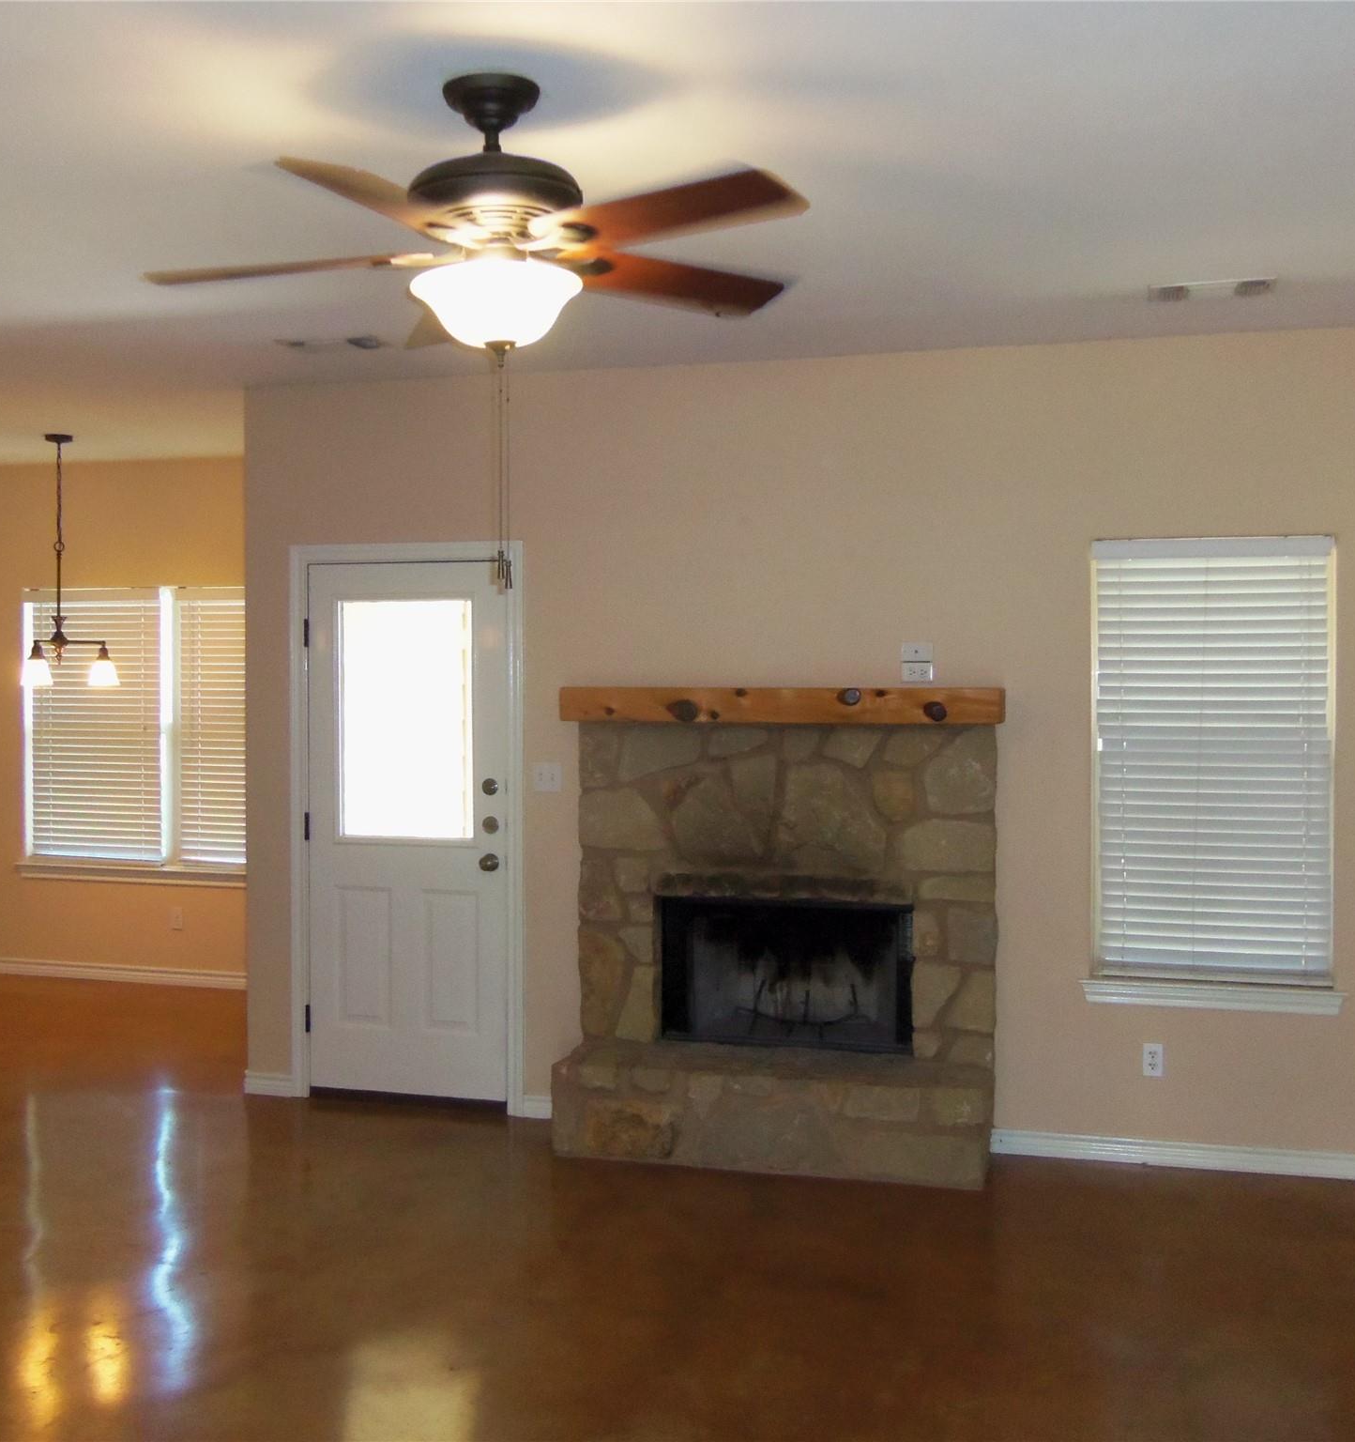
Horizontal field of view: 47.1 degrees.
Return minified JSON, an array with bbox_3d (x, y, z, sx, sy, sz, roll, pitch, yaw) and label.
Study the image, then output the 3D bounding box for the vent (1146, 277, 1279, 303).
[{"bbox_3d":[1.524,-1.228,4.449,0.350,0.018,0.180,1,2,16],"label":"vent"}]

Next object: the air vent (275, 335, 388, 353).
[{"bbox_3d":[-1.162,-1.257,5.205,0.350,0.018,0.180,1,2,16],"label":"air vent"}]

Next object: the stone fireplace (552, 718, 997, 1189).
[{"bbox_3d":[0.339,0.738,5.288,1.464,1.480,0.432,1,2,16],"label":"stone fireplace"}]

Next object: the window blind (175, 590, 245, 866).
[{"bbox_3d":[-2.228,0.037,8.044,0.854,1.444,0.060,1,2,16],"label":"window blind"}]

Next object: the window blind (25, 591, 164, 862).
[{"bbox_3d":[-3.116,0.032,8.291,0.854,1.470,0.060,1,2,16],"label":"window blind"}]

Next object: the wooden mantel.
[{"bbox_3d":[0.354,-0.056,5.356,1.519,0.119,0.250,1,2,16],"label":"wooden mantel"}]

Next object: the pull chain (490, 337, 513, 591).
[{"bbox_3d":[-0.329,-0.485,2.972,0.032,0.466,0.030,1,2,16],"label":"pull chain"}]

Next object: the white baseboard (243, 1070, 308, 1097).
[{"bbox_3d":[-1.576,1.411,6.057,0.228,0.079,0.015,1,2,16],"label":"white baseboard"}]

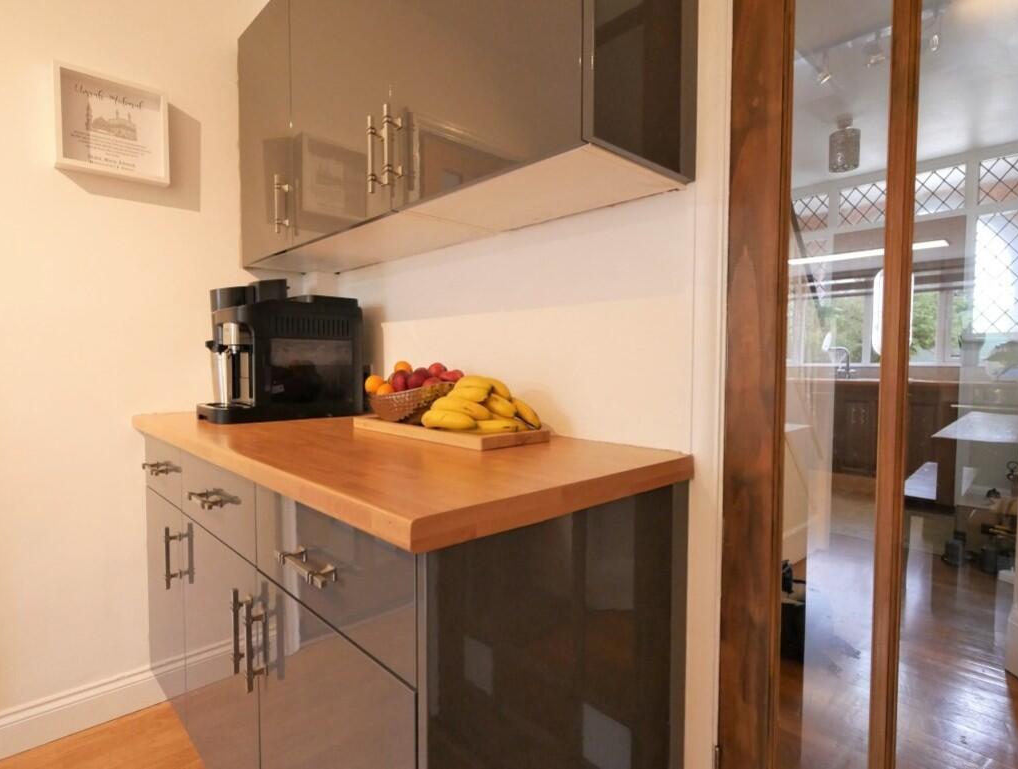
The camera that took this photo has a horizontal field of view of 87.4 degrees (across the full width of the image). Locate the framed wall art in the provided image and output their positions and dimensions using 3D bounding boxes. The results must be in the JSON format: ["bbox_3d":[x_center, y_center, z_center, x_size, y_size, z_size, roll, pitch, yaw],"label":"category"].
[{"bbox_3d":[-1.149,-0.746,1.548,0.265,0.270,0.055,-2,3,-41],"label":"framed wall art"}]

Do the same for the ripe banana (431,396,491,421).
[{"bbox_3d":[-0.101,0.052,1.127,0.155,0.043,0.045,13,8,27],"label":"ripe banana"}]

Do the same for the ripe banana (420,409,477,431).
[{"bbox_3d":[-0.128,0.077,1.135,0.143,0.042,0.042,1,2,28],"label":"ripe banana"}]

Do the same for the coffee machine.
[{"bbox_3d":[-0.657,-0.093,1.552,0.405,0.378,0.232,-2,3,-44],"label":"coffee machine"}]

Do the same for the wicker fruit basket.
[{"bbox_3d":[-0.234,0.043,1.316,0.205,0.086,0.225,-2,3,-44],"label":"wicker fruit basket"}]

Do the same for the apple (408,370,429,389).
[{"bbox_3d":[-0.214,-0.012,1.261,0.055,0.053,0.055,0,2,0],"label":"apple"}]

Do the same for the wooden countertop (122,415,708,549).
[{"bbox_3d":[-0.407,0.127,1.284,0.590,0.038,1.500,-2,3,-44],"label":"wooden countertop"}]

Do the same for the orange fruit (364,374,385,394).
[{"bbox_3d":[-0.342,0.000,1.352,0.051,0.050,0.051,-2,3,-44],"label":"orange fruit"}]

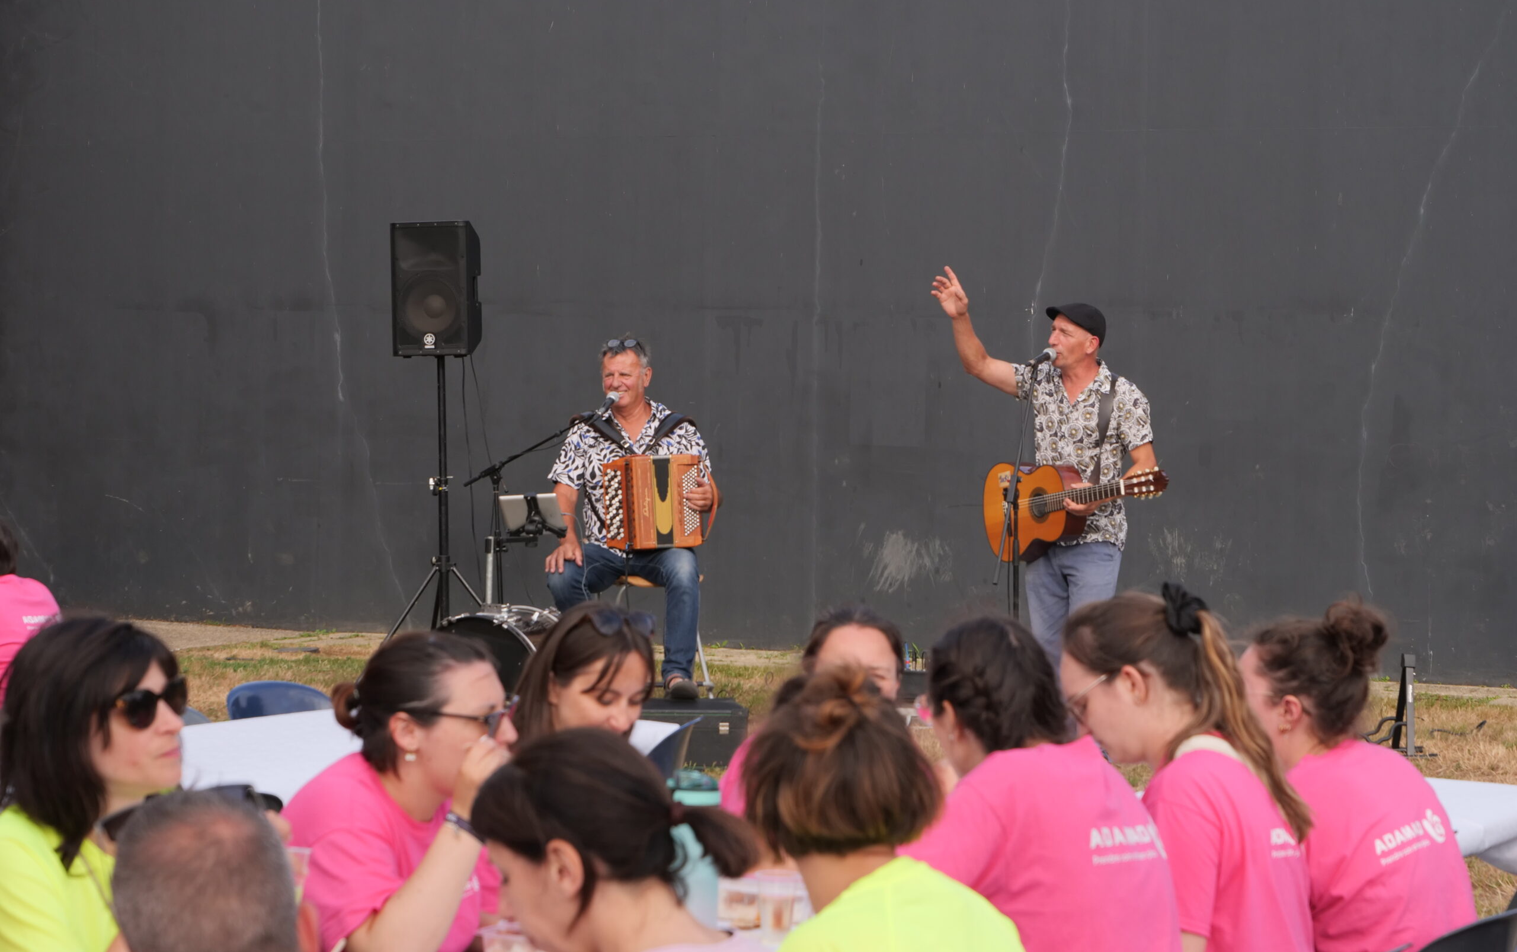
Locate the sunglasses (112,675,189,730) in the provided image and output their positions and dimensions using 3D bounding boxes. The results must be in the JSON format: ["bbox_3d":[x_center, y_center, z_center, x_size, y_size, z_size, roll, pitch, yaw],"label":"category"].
[{"bbox_3d":[-0.865,0.303,4.965,0.145,0.050,0.145,2,8,40],"label":"sunglasses"}]

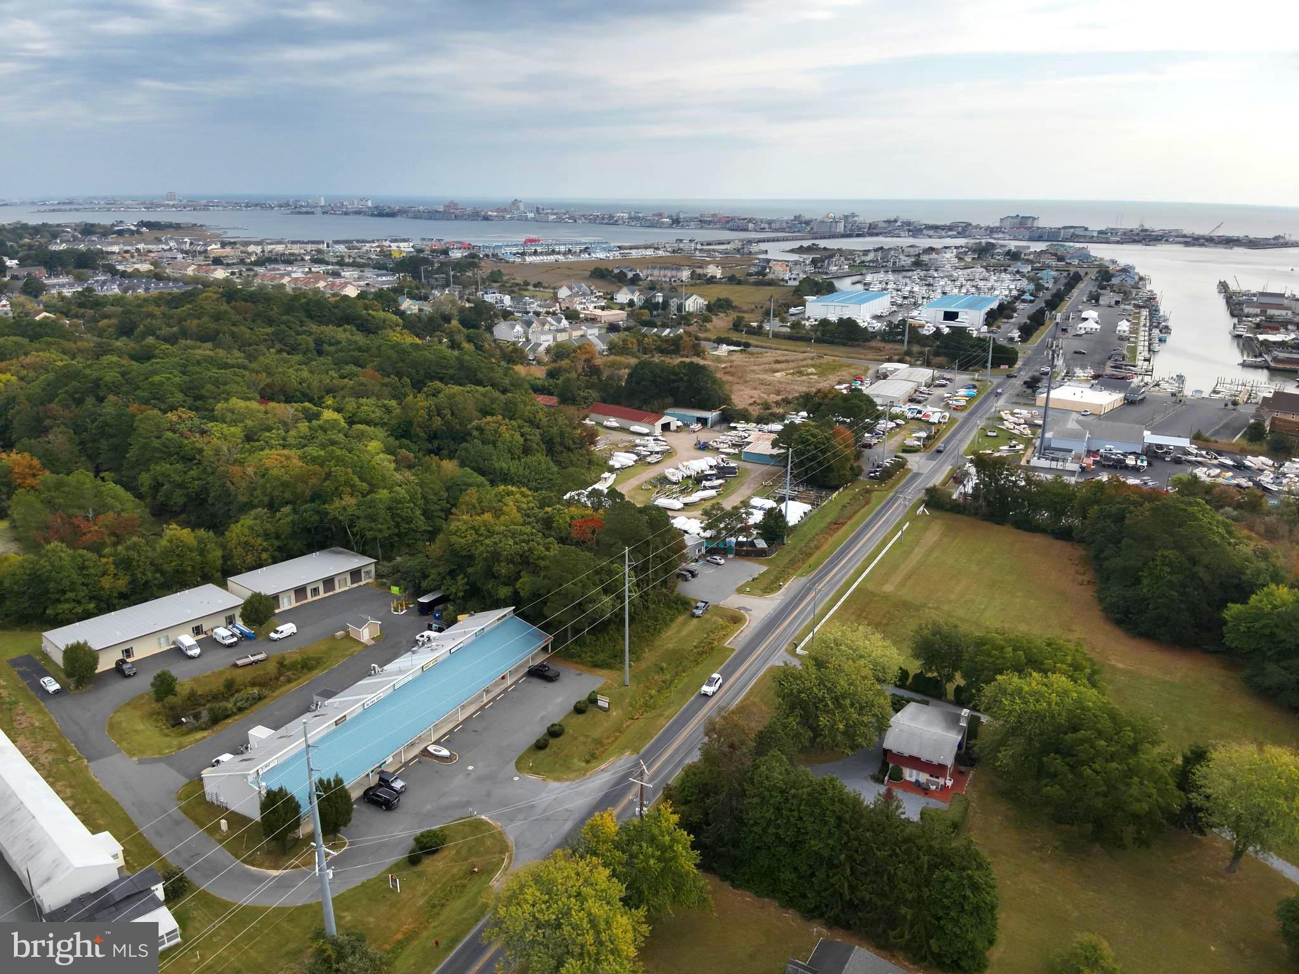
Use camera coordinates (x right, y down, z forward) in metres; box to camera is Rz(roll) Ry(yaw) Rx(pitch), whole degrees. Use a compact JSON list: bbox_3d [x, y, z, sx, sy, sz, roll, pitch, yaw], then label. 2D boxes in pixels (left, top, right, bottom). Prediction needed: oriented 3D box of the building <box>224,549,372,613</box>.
[{"bbox_3d":[-75.390,19.670,197.280,15.900,4.100,25.700,16,24,40],"label":"building"}]

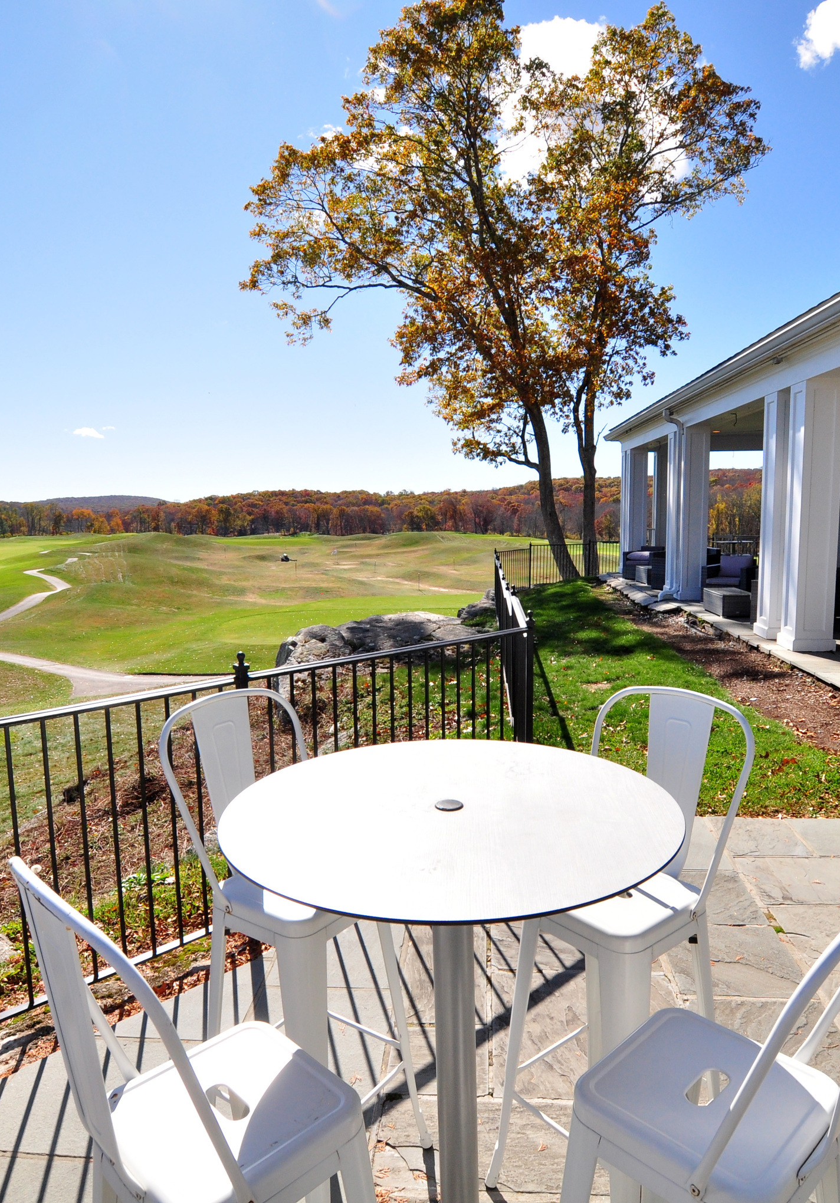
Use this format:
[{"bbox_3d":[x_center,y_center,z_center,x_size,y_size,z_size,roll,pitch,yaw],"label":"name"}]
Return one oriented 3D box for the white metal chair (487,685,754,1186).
[{"bbox_3d":[0.457,0.818,1.722,0.449,1.177,0.441,-7,9,-36],"label":"white metal chair"}]

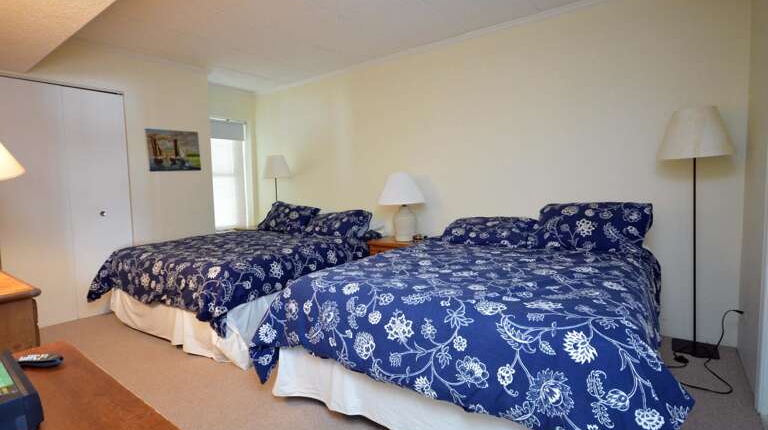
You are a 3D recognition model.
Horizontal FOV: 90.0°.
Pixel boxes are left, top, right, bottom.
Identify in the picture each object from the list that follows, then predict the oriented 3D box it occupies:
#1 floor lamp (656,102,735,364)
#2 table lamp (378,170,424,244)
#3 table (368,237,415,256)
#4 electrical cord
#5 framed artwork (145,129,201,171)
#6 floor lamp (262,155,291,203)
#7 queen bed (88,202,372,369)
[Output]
[{"bbox_3d":[1.936,0.111,2.422,0.384,1.526,0.371,2,5,37],"label":"floor lamp"},{"bbox_3d":[0.180,-0.083,3.696,0.441,0.668,0.441,-1,4,0],"label":"table lamp"},{"bbox_3d":[0.232,0.539,3.695,0.578,0.570,0.447,2,5,37],"label":"table"},{"bbox_3d":[1.882,0.745,2.239,0.353,0.289,0.665,2,5,37],"label":"electrical cord"},{"bbox_3d":[-2.164,-0.667,3.997,0.028,0.415,0.523,2,5,37],"label":"framed artwork"},{"bbox_3d":[-1.378,0.012,4.934,0.371,1.521,0.371,2,5,37],"label":"floor lamp"},{"bbox_3d":[-1.237,0.393,3.763,1.766,0.921,2.093,2,5,37],"label":"queen bed"}]

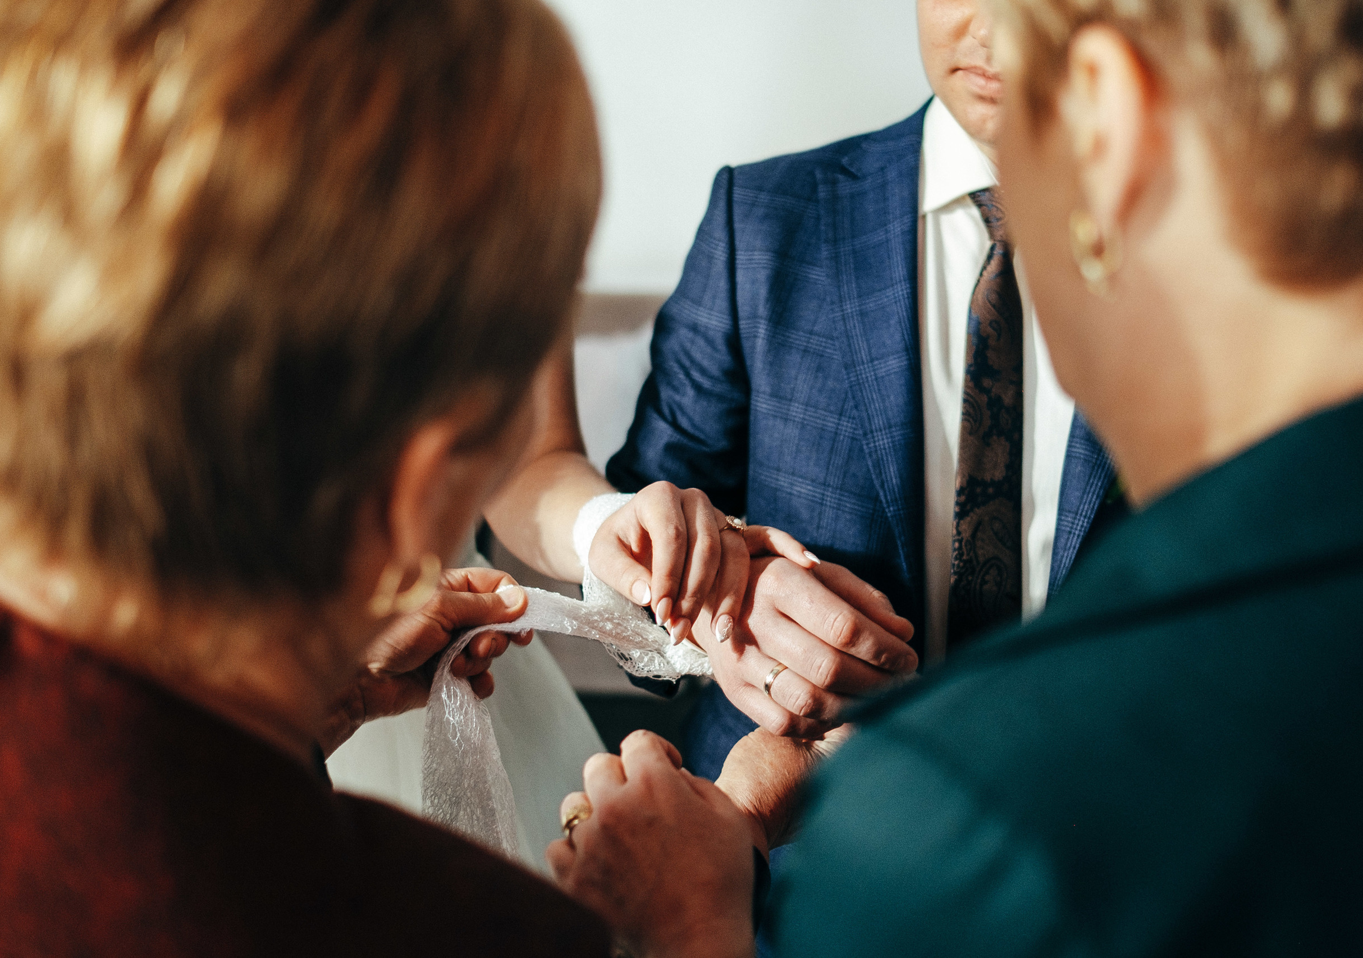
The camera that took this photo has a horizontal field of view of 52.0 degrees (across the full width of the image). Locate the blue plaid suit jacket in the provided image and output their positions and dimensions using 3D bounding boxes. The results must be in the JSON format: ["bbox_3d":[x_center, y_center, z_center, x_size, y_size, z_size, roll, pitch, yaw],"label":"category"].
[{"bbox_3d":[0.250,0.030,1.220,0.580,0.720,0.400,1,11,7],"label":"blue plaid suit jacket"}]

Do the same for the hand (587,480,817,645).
[{"bbox_3d":[0.011,0.048,0.800,0.120,0.080,0.090,10,15,40],"label":"hand"}]

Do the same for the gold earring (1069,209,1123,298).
[{"bbox_3d":[0.128,-0.070,0.430,0.006,0.025,0.018,-4,12,-21],"label":"gold earring"}]

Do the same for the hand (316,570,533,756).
[{"bbox_3d":[-0.125,0.087,0.690,0.120,0.085,0.075,-10,15,-40],"label":"hand"}]

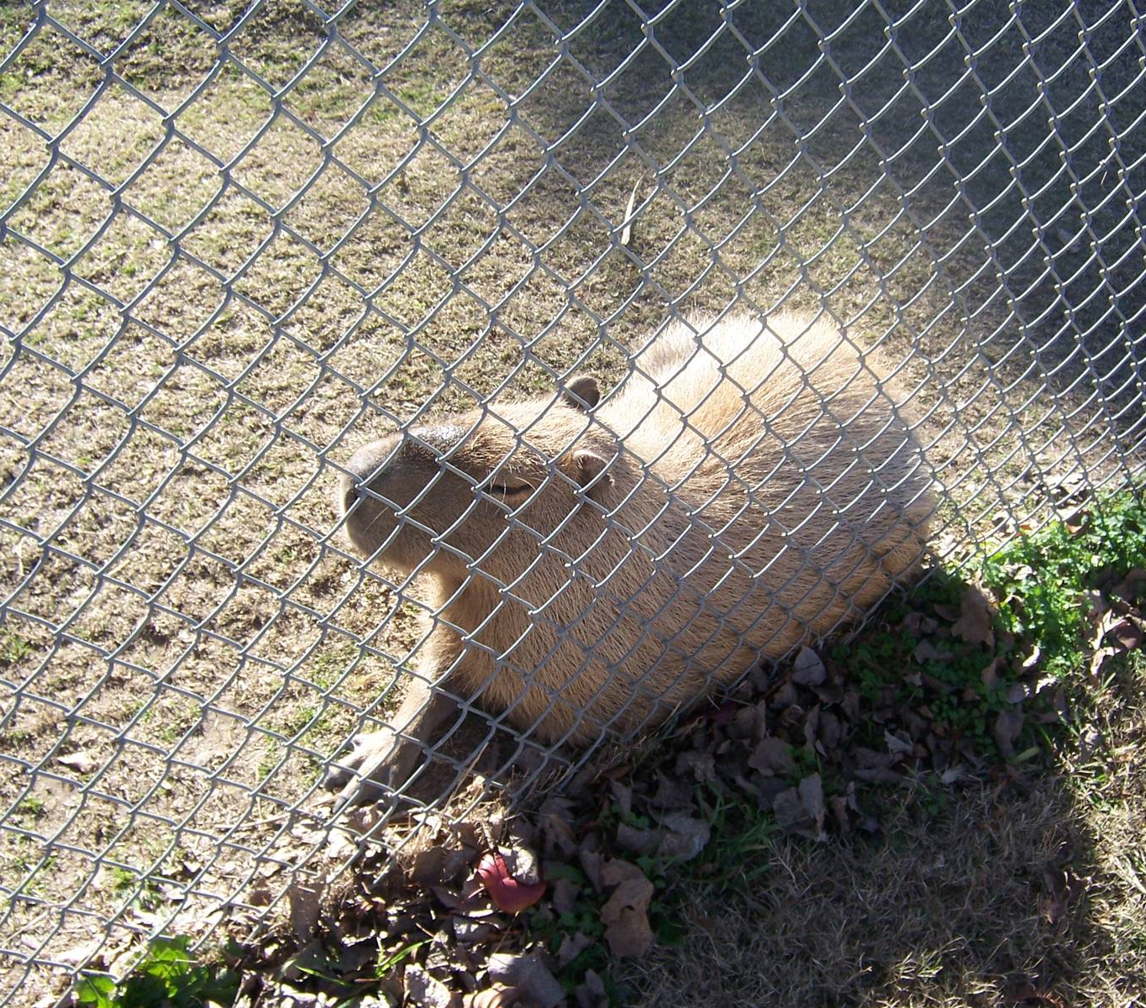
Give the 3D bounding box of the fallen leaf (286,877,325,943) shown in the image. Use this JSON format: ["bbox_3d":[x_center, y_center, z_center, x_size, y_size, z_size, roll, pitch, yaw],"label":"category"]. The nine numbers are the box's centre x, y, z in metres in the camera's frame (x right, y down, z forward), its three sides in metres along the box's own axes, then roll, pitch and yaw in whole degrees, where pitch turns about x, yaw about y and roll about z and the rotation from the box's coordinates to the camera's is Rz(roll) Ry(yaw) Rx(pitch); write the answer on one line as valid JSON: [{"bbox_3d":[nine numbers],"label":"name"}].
[{"bbox_3d":[-0.252,0.384,1.469,0.036,0.020,0.064,-1,41,-10],"label":"fallen leaf"}]

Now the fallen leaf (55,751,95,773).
[{"bbox_3d":[-0.509,0.264,1.590,0.036,0.013,0.022,-17,46,-26],"label":"fallen leaf"}]

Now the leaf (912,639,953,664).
[{"bbox_3d":[0.412,0.169,1.779,0.044,0.014,0.030,7,41,-1],"label":"leaf"}]

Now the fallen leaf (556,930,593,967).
[{"bbox_3d":[0.002,0.422,1.476,0.021,0.018,0.035,26,42,24],"label":"fallen leaf"}]

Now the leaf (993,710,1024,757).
[{"bbox_3d":[0.472,0.249,1.686,0.026,0.020,0.058,15,39,11],"label":"leaf"}]

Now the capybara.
[{"bbox_3d":[0.066,-0.018,1.740,0.800,0.350,0.360,-23,50,-31],"label":"capybara"}]

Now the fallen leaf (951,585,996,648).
[{"bbox_3d":[0.473,0.133,1.833,0.044,0.020,0.095,9,38,3],"label":"fallen leaf"}]

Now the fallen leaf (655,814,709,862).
[{"bbox_3d":[0.111,0.340,1.579,0.054,0.022,0.048,4,41,-5],"label":"fallen leaf"}]

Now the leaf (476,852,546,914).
[{"bbox_3d":[-0.061,0.373,1.524,0.060,0.025,0.055,21,41,18],"label":"leaf"}]

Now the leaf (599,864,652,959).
[{"bbox_3d":[0.052,0.396,1.513,0.049,0.022,0.103,4,38,-3],"label":"leaf"}]

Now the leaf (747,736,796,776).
[{"bbox_3d":[0.213,0.271,1.668,0.050,0.018,0.046,6,41,-2],"label":"leaf"}]

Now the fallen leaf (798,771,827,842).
[{"bbox_3d":[0.249,0.316,1.621,0.030,0.025,0.072,6,41,-2],"label":"fallen leaf"}]

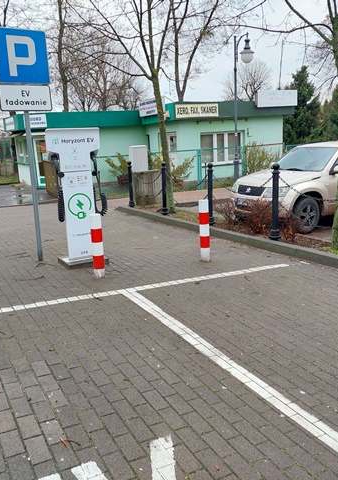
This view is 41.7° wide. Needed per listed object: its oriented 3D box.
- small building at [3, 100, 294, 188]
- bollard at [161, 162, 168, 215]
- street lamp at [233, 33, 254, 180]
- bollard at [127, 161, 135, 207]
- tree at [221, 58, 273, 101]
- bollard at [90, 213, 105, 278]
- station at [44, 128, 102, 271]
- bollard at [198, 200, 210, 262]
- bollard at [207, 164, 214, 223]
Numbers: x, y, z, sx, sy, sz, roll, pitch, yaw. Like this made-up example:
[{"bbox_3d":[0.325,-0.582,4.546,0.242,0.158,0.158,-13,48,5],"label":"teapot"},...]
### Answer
[{"bbox_3d":[-1.256,-4.111,19.871,11.600,3.250,6.800,-5,12,-13],"label":"small building"},{"bbox_3d":[-0.105,-1.166,10.104,0.190,1.190,0.190,-2,11,0],"label":"bollard"},{"bbox_3d":[2.369,-3.888,13.918,0.680,4.920,0.430,1,12,17],"label":"street lamp"},{"bbox_3d":[-1.011,-1.478,11.839,0.190,1.190,0.190,-2,11,0],"label":"bollard"},{"bbox_3d":[5.243,-8.200,29.303,3.600,7.140,3.600,-2,11,0],"label":"tree"},{"bbox_3d":[-0.800,0.068,4.985,0.120,0.709,0.120,-2,11,0],"label":"bollard"},{"bbox_3d":[-1.120,-0.529,5.510,0.670,1.640,0.400,-10,14,-34],"label":"station"},{"bbox_3d":[0.474,-0.110,5.711,0.120,0.803,0.120,-2,11,0],"label":"bollard"},{"bbox_3d":[0.828,-0.885,8.630,0.190,1.190,0.190,-2,11,0],"label":"bollard"}]

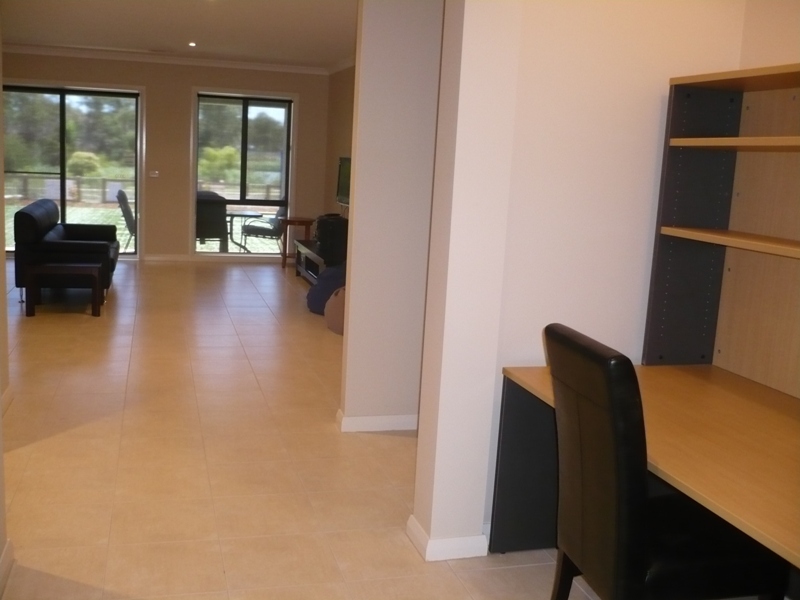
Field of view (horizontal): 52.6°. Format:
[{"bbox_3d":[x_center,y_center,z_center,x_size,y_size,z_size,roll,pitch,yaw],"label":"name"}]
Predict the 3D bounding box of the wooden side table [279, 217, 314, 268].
[{"bbox_3d":[-1.332,-0.726,10.451,0.450,0.600,0.390,0,10,-17],"label":"wooden side table"}]

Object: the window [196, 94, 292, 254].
[{"bbox_3d":[-1.984,-1.567,10.303,1.162,1.972,0.120,0,10,-17],"label":"window"}]

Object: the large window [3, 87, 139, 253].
[{"bbox_3d":[-4.054,-1.545,9.717,1.720,1.956,0.120,0,10,-17],"label":"large window"}]

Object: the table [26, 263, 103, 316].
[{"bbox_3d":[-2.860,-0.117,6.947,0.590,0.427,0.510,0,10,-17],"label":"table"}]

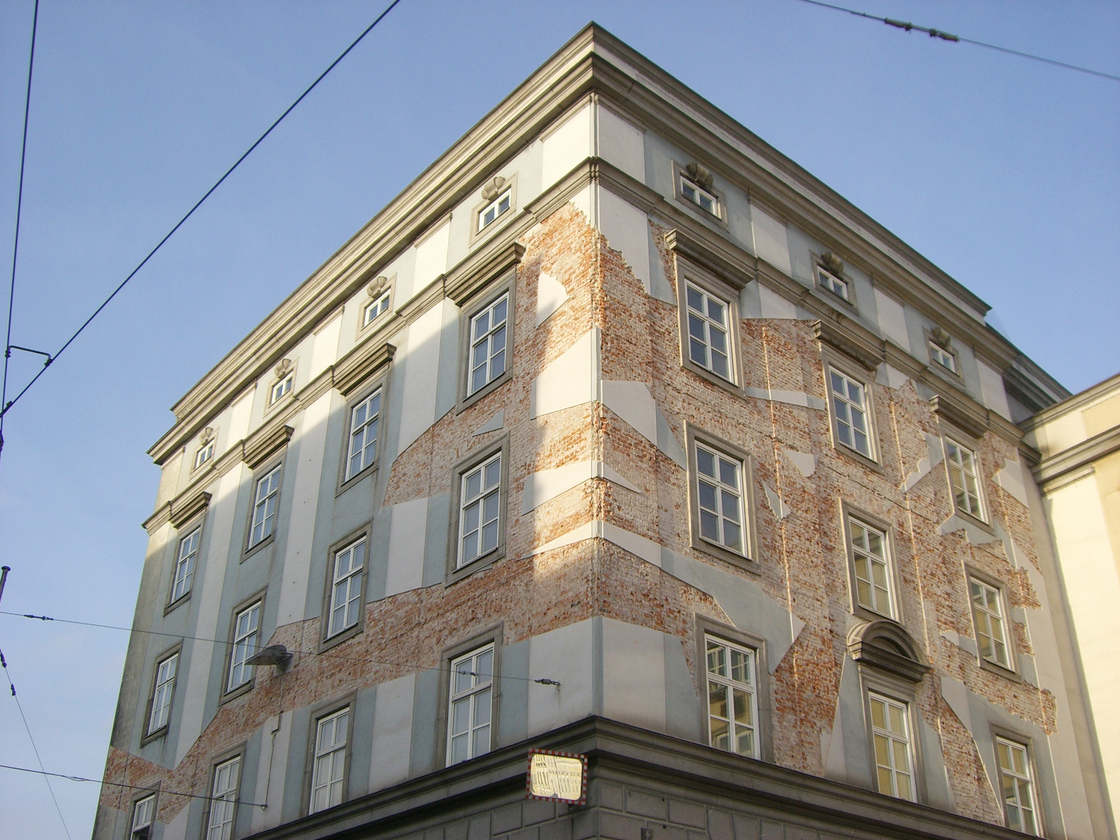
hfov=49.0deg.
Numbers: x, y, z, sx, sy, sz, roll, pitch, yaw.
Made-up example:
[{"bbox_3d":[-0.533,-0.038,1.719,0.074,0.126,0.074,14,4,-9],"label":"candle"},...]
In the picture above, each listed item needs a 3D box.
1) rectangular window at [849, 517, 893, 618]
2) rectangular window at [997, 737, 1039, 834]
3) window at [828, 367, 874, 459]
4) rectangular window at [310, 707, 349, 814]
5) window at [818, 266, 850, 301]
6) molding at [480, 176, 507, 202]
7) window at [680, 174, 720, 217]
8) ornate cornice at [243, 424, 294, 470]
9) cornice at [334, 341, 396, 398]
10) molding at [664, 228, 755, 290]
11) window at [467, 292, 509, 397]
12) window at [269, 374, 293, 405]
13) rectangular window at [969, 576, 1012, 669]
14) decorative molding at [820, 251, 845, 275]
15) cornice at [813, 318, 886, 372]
[{"bbox_3d":[6.213,2.978,24.643,1.190,2.000,0.150,25,-40,-33],"label":"rectangular window"},{"bbox_3d":[9.626,7.711,25.866,1.228,2.037,0.137,25,-39,-34],"label":"rectangular window"},{"bbox_3d":[6.291,-0.148,26.631,1.190,2.000,0.150,25,-40,-33],"label":"window"},{"bbox_3d":[-4.497,6.857,24.591,0.160,1.988,1.316,22,-36,-32],"label":"rectangular window"},{"bbox_3d":[6.511,-3.229,29.438,1.170,0.550,0.150,25,-38,-36],"label":"window"},{"bbox_3d":[-1.471,-5.036,26.834,0.260,0.450,0.650,25,-40,-33],"label":"molding"},{"bbox_3d":[2.991,-4.786,26.561,1.170,0.550,0.150,25,-38,-36],"label":"window"},{"bbox_3d":[-7.644,0.808,32.255,0.308,0.280,2.436,22,-36,-32],"label":"ornate cornice"},{"bbox_3d":[-4.599,-1.158,28.956,0.294,0.378,2.457,24,-38,-33],"label":"cornice"},{"bbox_3d":[3.069,-3.222,25.111,2.436,0.280,0.308,25,-38,-36],"label":"molding"},{"bbox_3d":[-1.425,-1.499,24.640,0.150,2.000,1.190,25,-40,-33],"label":"window"},{"bbox_3d":[-7.645,-0.849,34.044,0.150,0.560,1.150,22,-36,-32],"label":"window"},{"bbox_3d":[9.725,4.582,27.779,1.228,2.037,0.137,25,-39,-34],"label":"rectangular window"},{"bbox_3d":[6.504,-3.743,29.235,0.756,0.441,0.210,25,-39,-34],"label":"decorative molding"},{"bbox_3d":[6.658,-1.602,28.279,2.480,0.360,0.310,25,-38,-36],"label":"cornice"}]

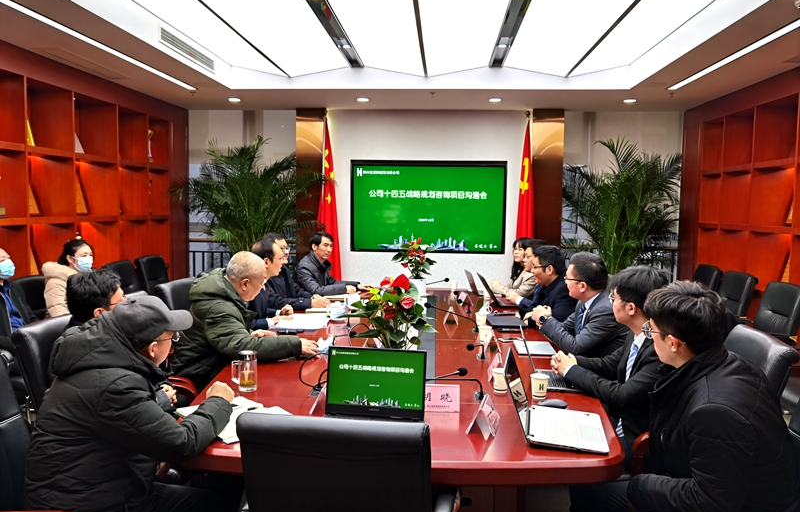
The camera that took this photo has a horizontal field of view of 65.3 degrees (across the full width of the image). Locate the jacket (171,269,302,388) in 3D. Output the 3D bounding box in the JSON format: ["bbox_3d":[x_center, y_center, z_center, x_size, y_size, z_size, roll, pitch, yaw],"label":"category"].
[{"bbox_3d":[-0.875,0.426,3.360,0.720,0.700,0.580,0,4,-8],"label":"jacket"}]

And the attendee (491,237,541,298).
[{"bbox_3d":[1.193,0.475,5.632,0.750,1.250,0.500,0,4,-8],"label":"attendee"}]

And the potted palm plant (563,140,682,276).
[{"bbox_3d":[2.615,-0.223,7.400,1.380,2.350,1.300,1,4,4],"label":"potted palm plant"}]

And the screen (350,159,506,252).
[{"bbox_3d":[0.360,-0.615,7.800,1.940,1.140,0.100,1,4,4],"label":"screen"}]

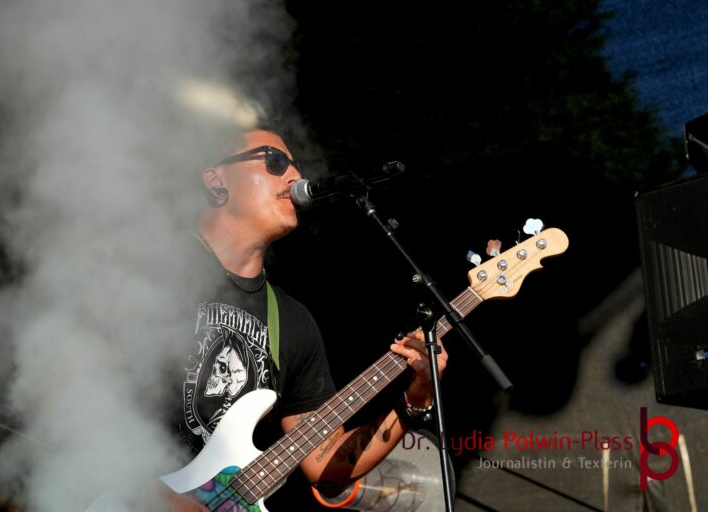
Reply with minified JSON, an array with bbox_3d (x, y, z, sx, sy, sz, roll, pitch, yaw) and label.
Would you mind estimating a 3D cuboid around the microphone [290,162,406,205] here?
[{"bbox_3d":[-0.010,-0.143,6.270,0.252,0.052,0.052,-14,-10,29],"label":"microphone"}]

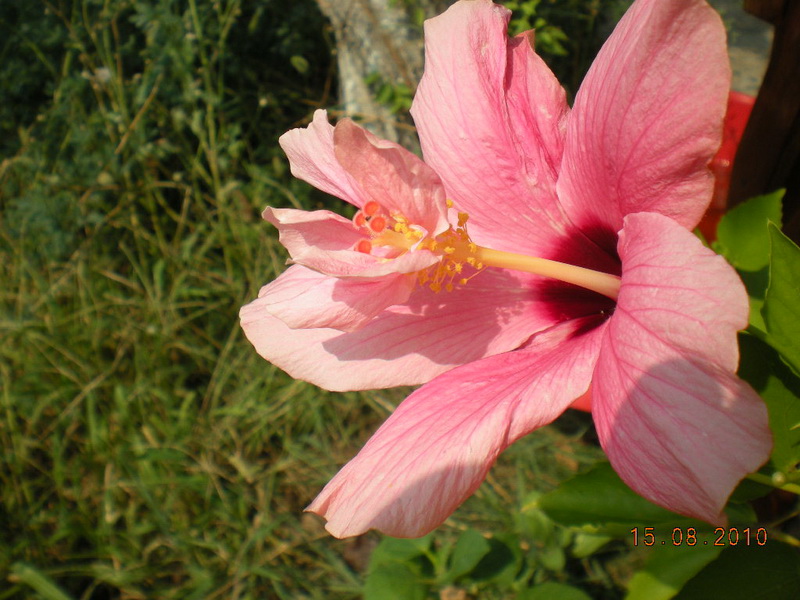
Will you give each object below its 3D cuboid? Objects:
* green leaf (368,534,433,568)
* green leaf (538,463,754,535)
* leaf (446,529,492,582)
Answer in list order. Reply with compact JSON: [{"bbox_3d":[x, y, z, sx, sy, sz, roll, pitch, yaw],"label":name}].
[{"bbox_3d":[0.000,0.165,0.580,0.041,0.010,0.026,-2,37,2],"label":"green leaf"},{"bbox_3d":[0.084,0.068,0.300,0.070,0.015,0.030,1,45,1],"label":"green leaf"},{"bbox_3d":[0.045,0.168,0.580,0.022,0.010,0.033,18,56,28],"label":"leaf"}]

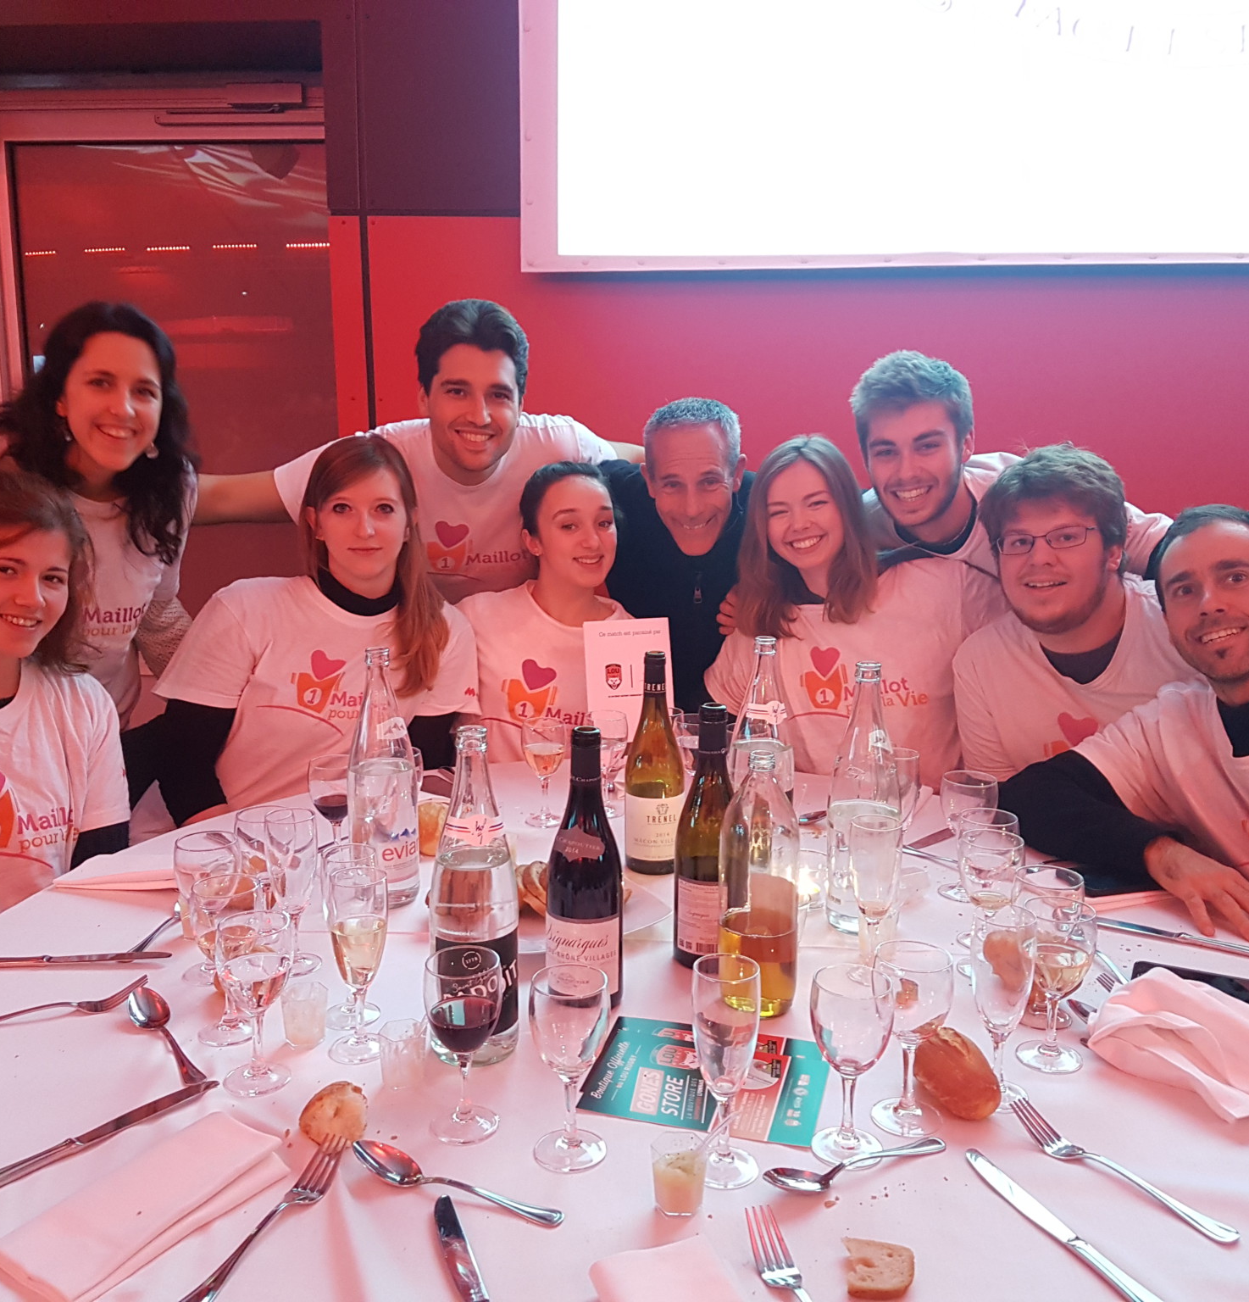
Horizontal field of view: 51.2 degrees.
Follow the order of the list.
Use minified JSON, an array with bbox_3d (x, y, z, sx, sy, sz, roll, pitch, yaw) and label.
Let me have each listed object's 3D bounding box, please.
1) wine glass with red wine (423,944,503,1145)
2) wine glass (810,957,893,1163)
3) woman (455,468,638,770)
[{"bbox_3d":[-0.142,0.348,1.151,0.070,0.156,0.070,0,11,0],"label":"wine glass with red wine"},{"bbox_3d":[0.194,0.356,1.118,0.071,0.156,0.071,0,11,0],"label":"wine glass"},{"bbox_3d":[-0.137,0.304,2.355,0.440,1.271,0.680,-1,11,-6],"label":"woman"}]

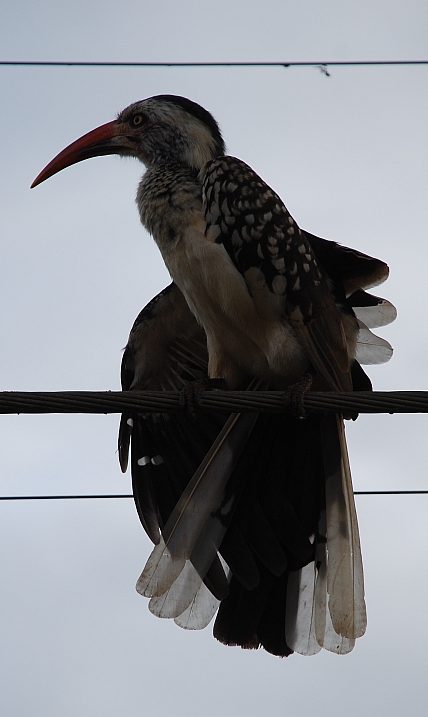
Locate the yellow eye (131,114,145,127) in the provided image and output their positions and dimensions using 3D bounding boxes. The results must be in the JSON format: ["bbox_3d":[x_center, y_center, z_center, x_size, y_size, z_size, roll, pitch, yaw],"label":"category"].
[{"bbox_3d":[-0.057,-0.177,2.990,0.011,0.009,0.007,-5,-21,14],"label":"yellow eye"}]

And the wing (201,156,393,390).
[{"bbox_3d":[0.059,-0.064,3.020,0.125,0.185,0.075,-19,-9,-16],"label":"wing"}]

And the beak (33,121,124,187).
[{"bbox_3d":[-0.103,-0.151,2.990,0.079,0.027,0.020,-20,-19,-6],"label":"beak"}]

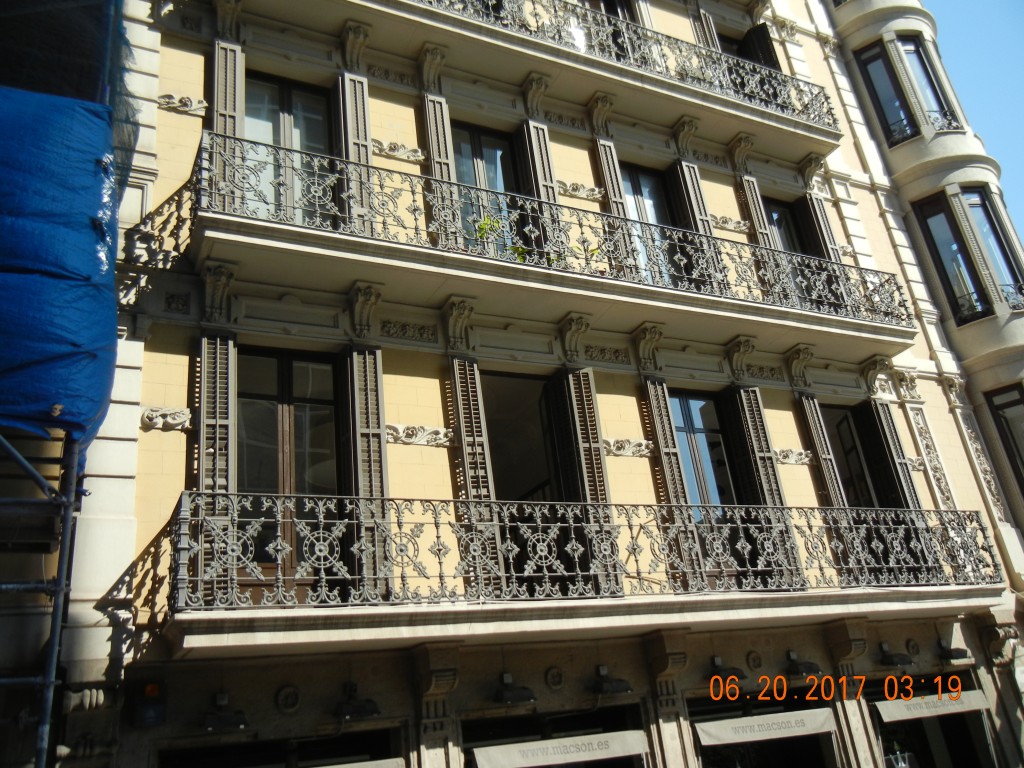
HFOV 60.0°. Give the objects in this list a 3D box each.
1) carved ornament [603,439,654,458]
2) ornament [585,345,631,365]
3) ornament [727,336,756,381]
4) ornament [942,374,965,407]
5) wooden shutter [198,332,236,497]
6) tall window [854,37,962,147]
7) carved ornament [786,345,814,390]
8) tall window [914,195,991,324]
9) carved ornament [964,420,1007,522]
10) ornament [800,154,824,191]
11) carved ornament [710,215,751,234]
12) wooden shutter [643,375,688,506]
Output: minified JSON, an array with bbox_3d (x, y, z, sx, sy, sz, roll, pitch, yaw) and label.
[{"bbox_3d":[1.454,0.799,11.073,0.830,0.250,0.110,5,-27,-27],"label":"carved ornament"},{"bbox_3d":[1.298,-0.393,11.909,0.720,0.235,0.070,5,-27,-27],"label":"ornament"},{"bbox_3d":[3.350,-0.330,12.664,0.308,0.593,0.300,6,-27,-27],"label":"ornament"},{"bbox_3d":[7.565,0.116,15.067,0.370,0.530,0.180,5,-27,-27],"label":"ornament"},{"bbox_3d":[-2.844,0.793,8.562,0.315,2.940,0.100,5,-27,-27],"label":"wooden shutter"},{"bbox_3d":[7.807,-5.788,17.495,1.390,2.600,0.360,-11,-24,7],"label":"tall window"},{"bbox_3d":[4.412,-0.258,13.336,0.340,0.580,0.350,5,-28,-28],"label":"carved ornament"},{"bbox_3d":[7.959,-2.285,16.072,0.610,2.660,0.120,-18,-26,19],"label":"tall window"},{"bbox_3d":[7.661,1.361,14.392,0.300,1.790,0.080,5,-28,-28],"label":"carved ornament"},{"bbox_3d":[5.221,-3.661,15.323,0.310,0.490,0.350,5,-27,-27],"label":"ornament"},{"bbox_3d":[3.495,-2.520,14.033,0.824,0.246,0.092,6,-27,-27],"label":"carved ornament"},{"bbox_3d":[2.067,1.269,11.087,0.310,2.940,0.100,5,-27,-27],"label":"wooden shutter"}]

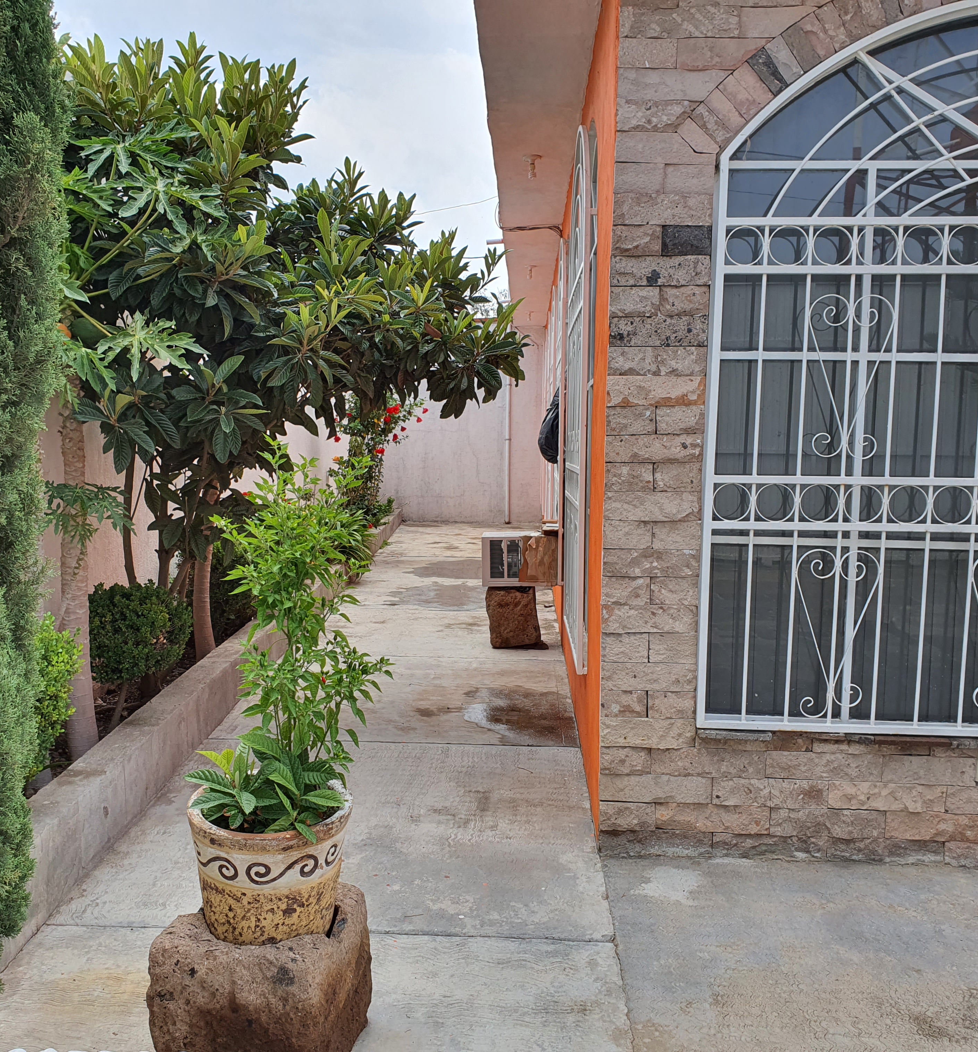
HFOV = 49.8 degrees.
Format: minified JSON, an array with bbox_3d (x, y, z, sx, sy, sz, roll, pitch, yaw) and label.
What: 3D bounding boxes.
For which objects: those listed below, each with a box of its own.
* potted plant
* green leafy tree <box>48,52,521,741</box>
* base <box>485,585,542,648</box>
[{"bbox_3d":[-0.463,0.382,2.436,0.460,1.120,0.440,1,8,1],"label":"potted plant"},{"bbox_3d":[-0.875,-0.636,4.708,2.150,2.850,2.200,1,8,1],"label":"green leafy tree"},{"bbox_3d":[0.146,0.534,6.706,0.330,0.390,0.330,1,8,1],"label":"base"}]

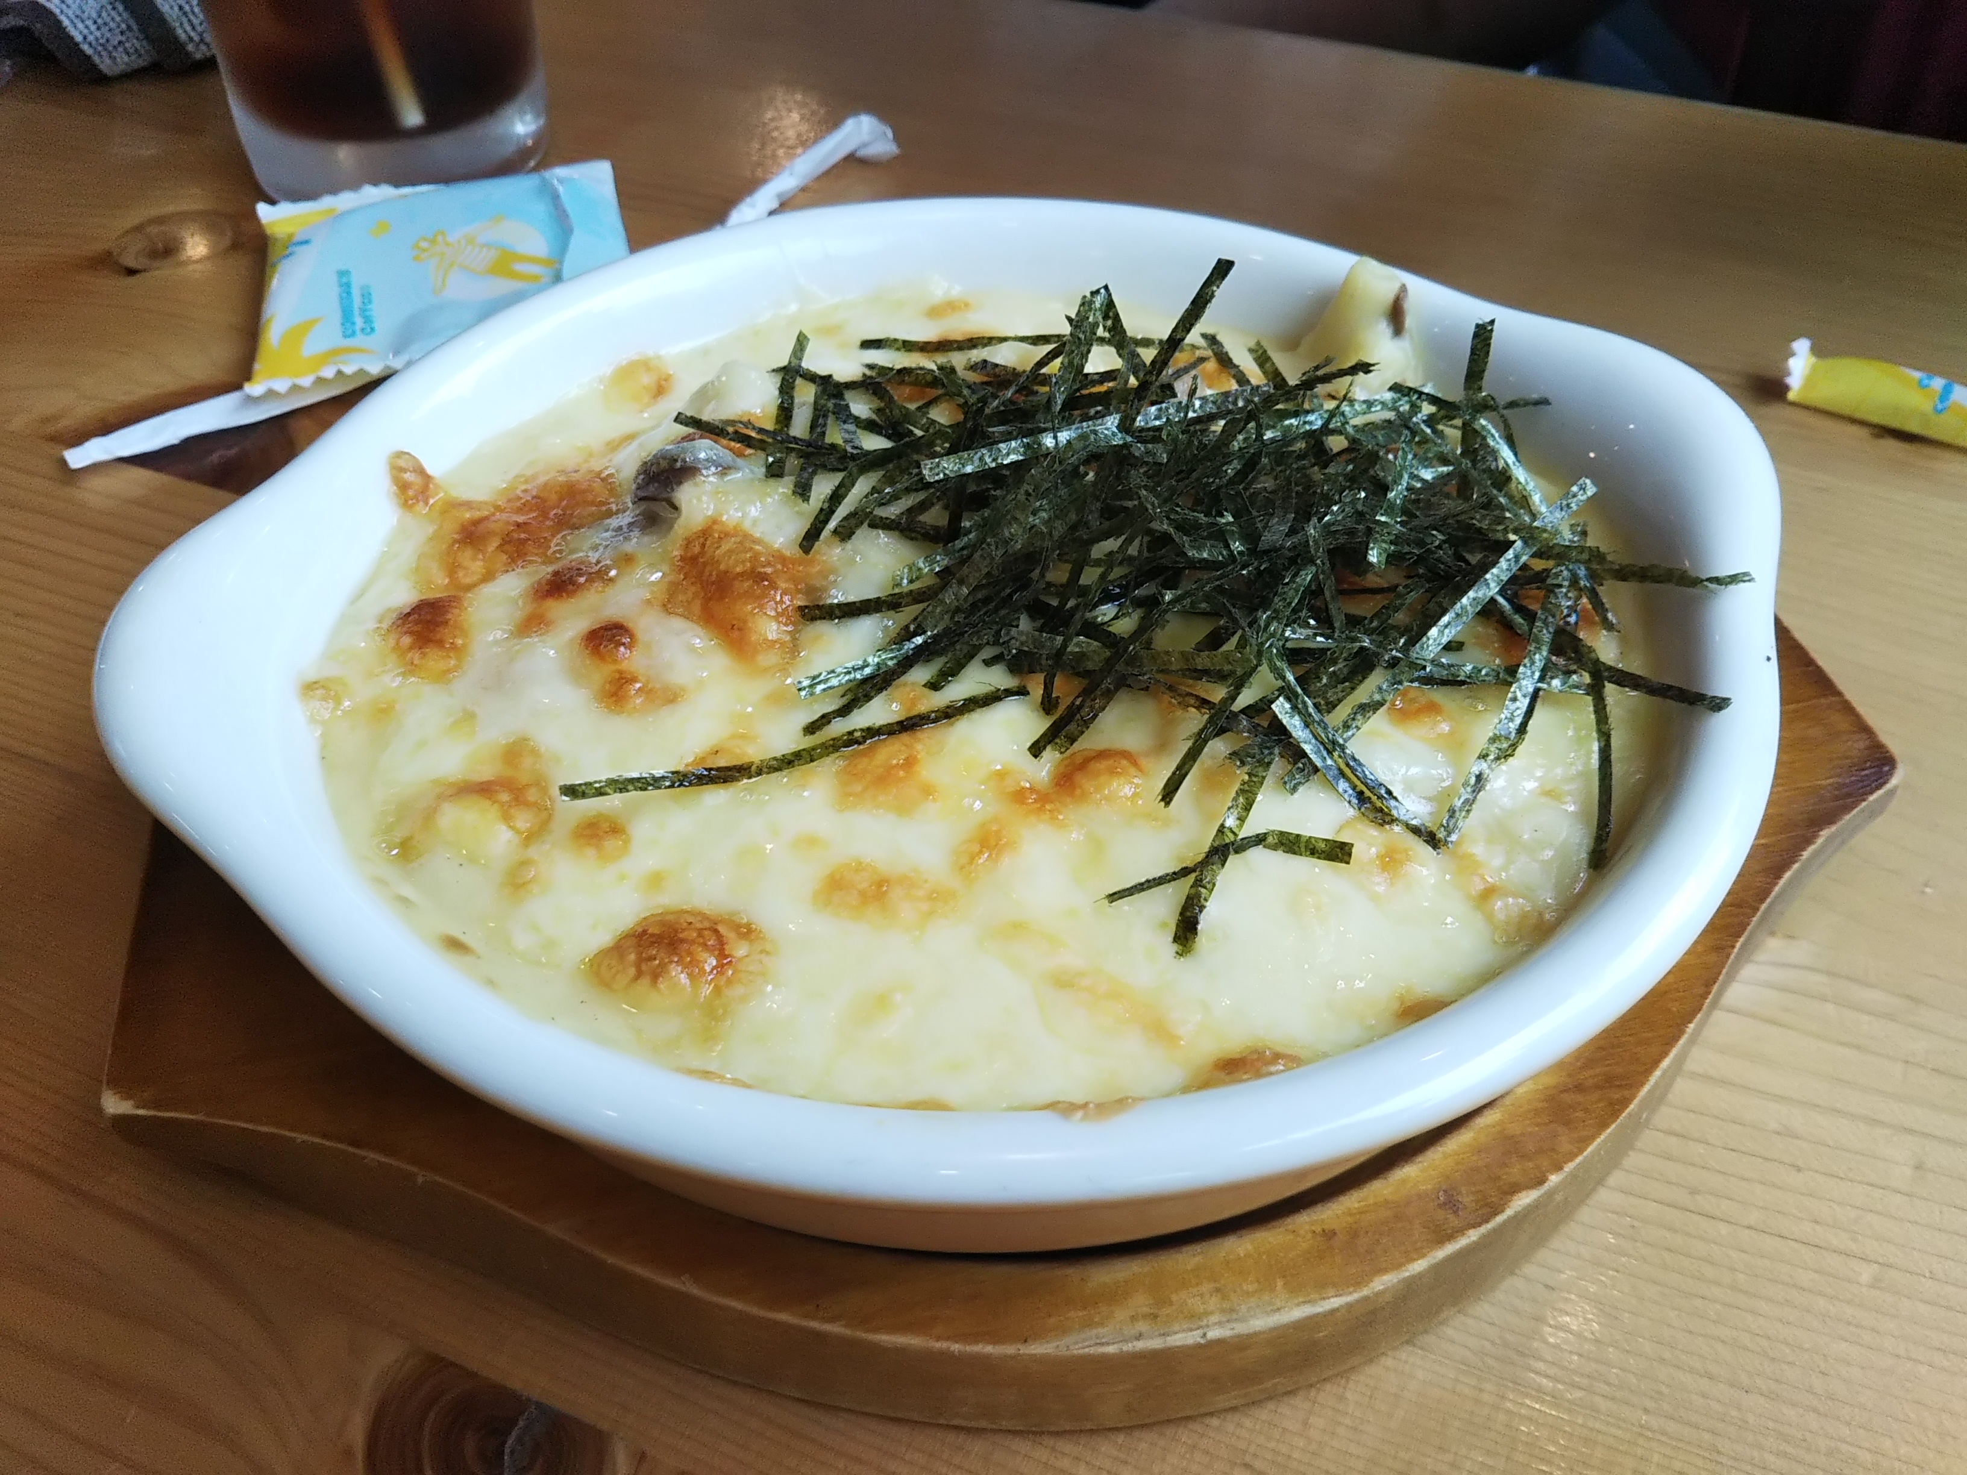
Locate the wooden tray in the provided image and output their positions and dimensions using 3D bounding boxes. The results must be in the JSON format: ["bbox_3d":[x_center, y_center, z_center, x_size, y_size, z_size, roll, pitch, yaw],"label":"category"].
[{"bbox_3d":[0.003,0.000,0.225,0.210,0.016,0.179,-9,44,-10],"label":"wooden tray"}]

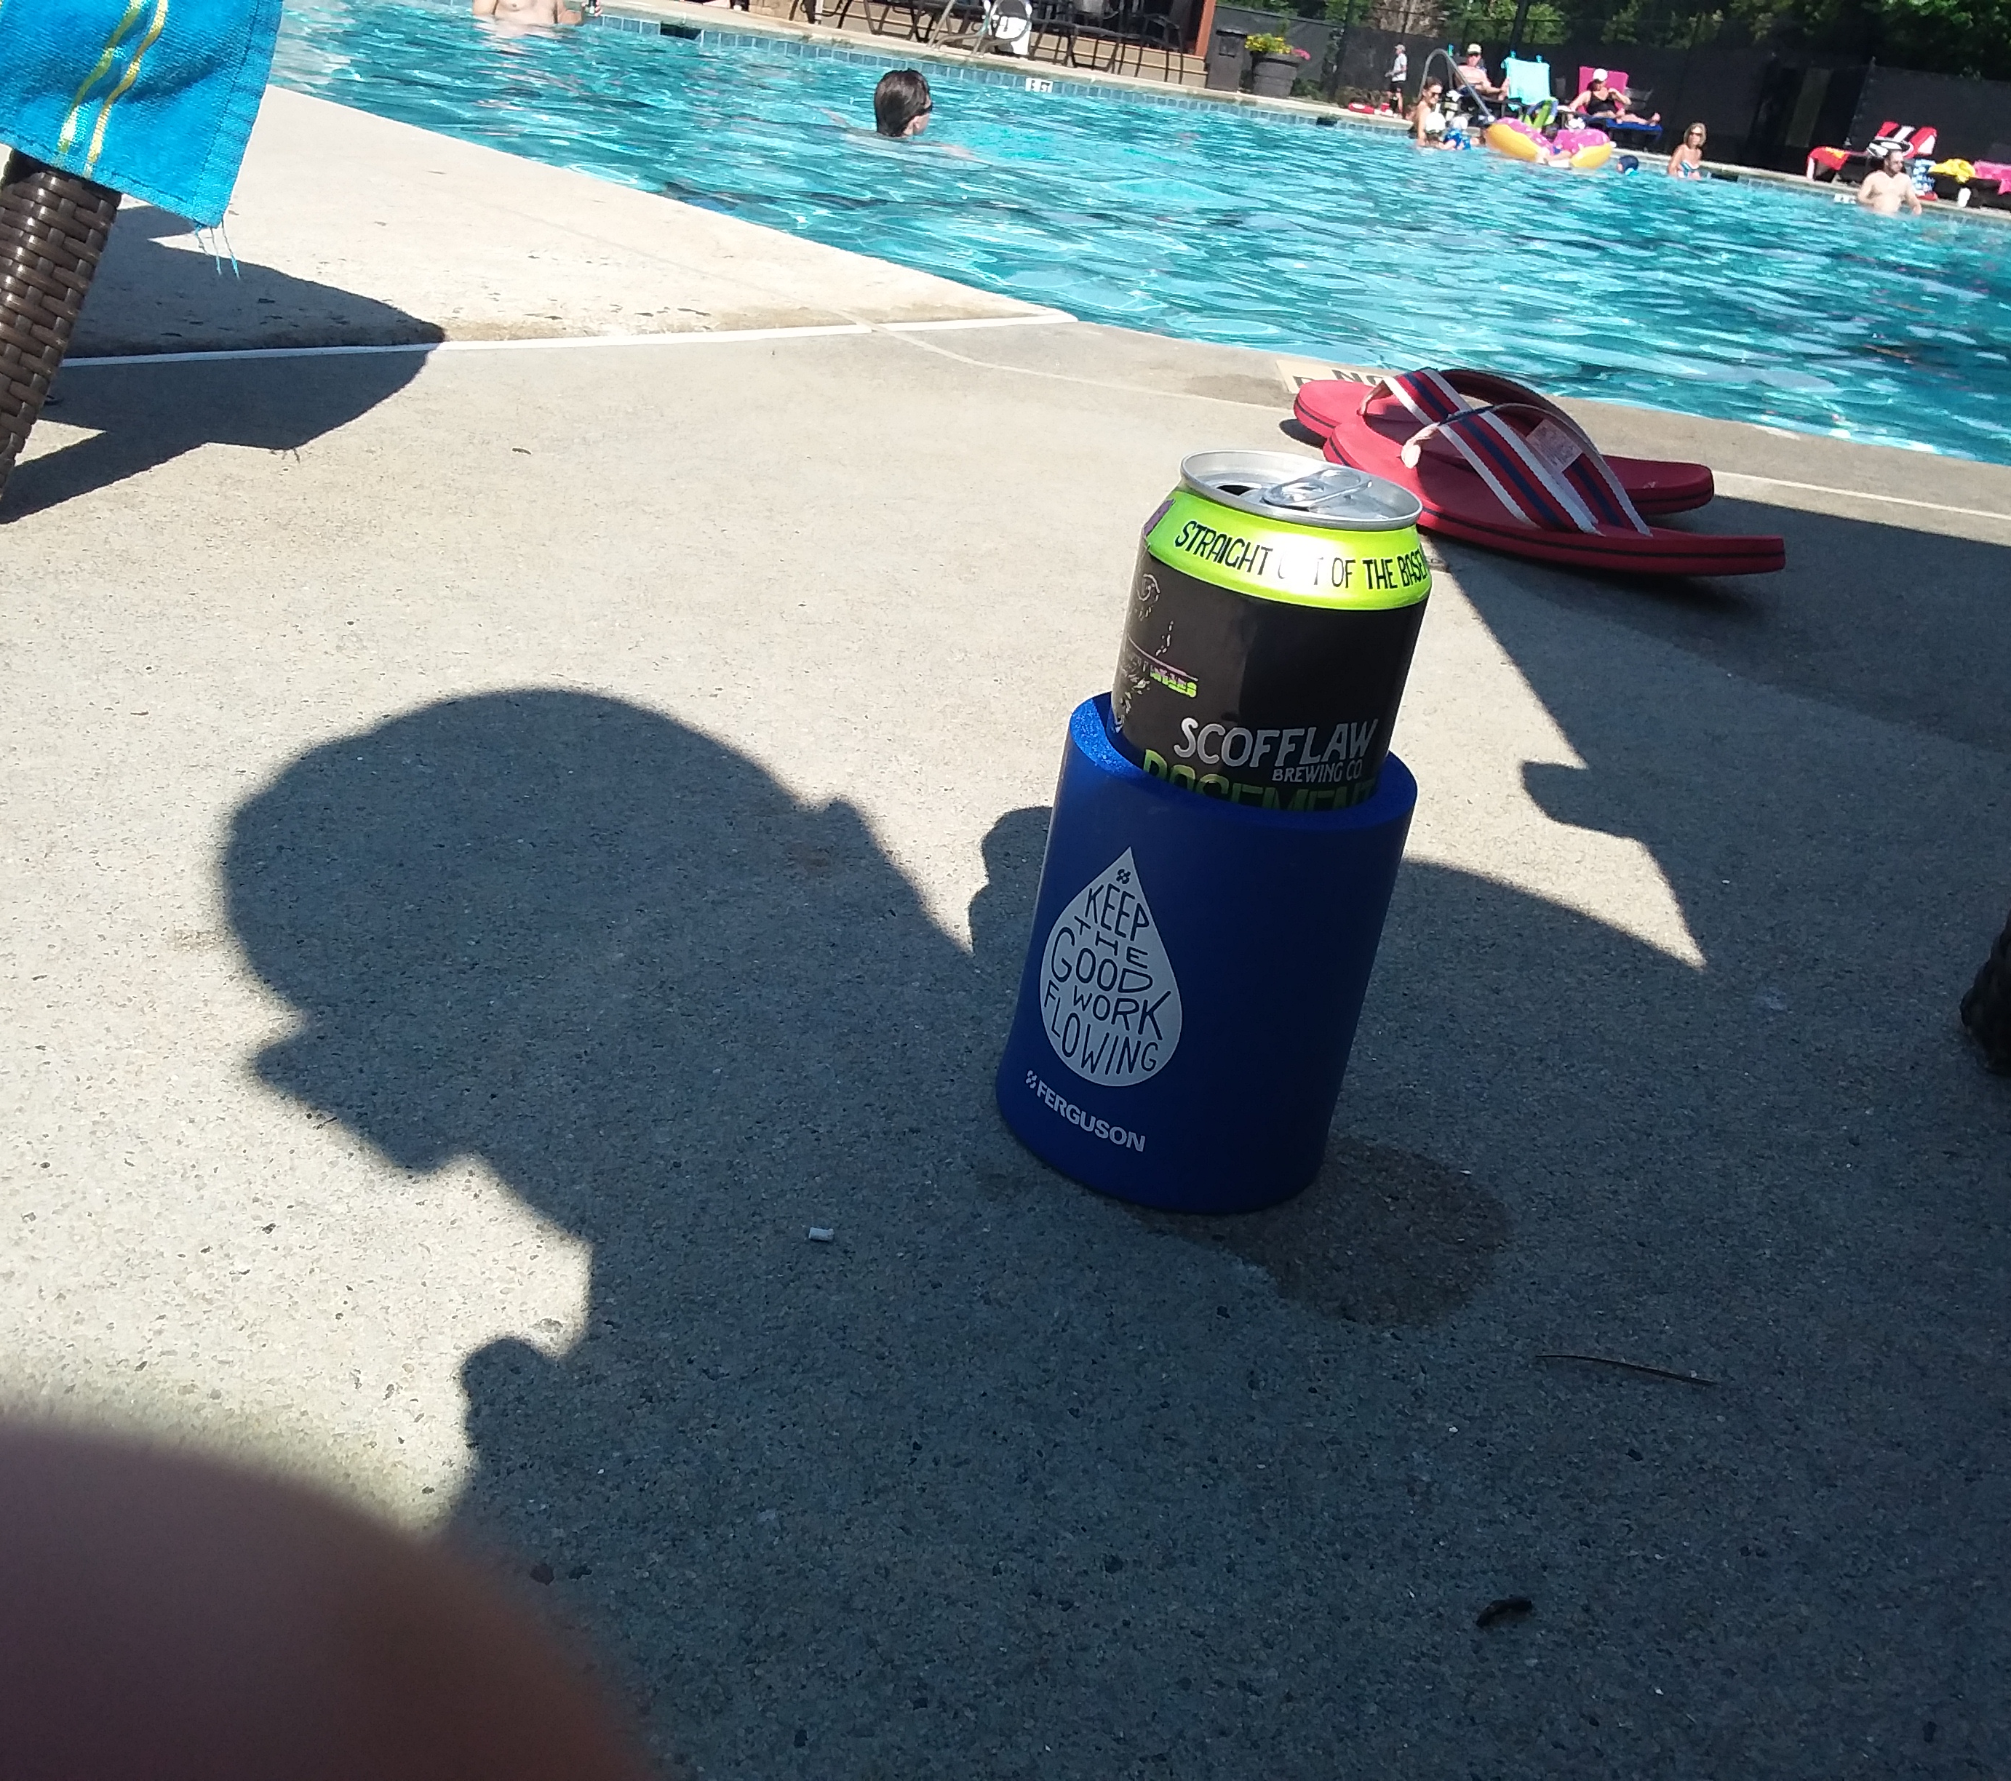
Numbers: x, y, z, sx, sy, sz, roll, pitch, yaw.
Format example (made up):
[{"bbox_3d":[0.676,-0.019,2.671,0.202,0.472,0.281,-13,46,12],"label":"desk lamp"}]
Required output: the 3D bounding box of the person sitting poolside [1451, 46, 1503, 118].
[{"bbox_3d":[6.221,-10.662,24.500,0.650,1.000,0.900,-4,28,-26],"label":"person sitting poolside"}]

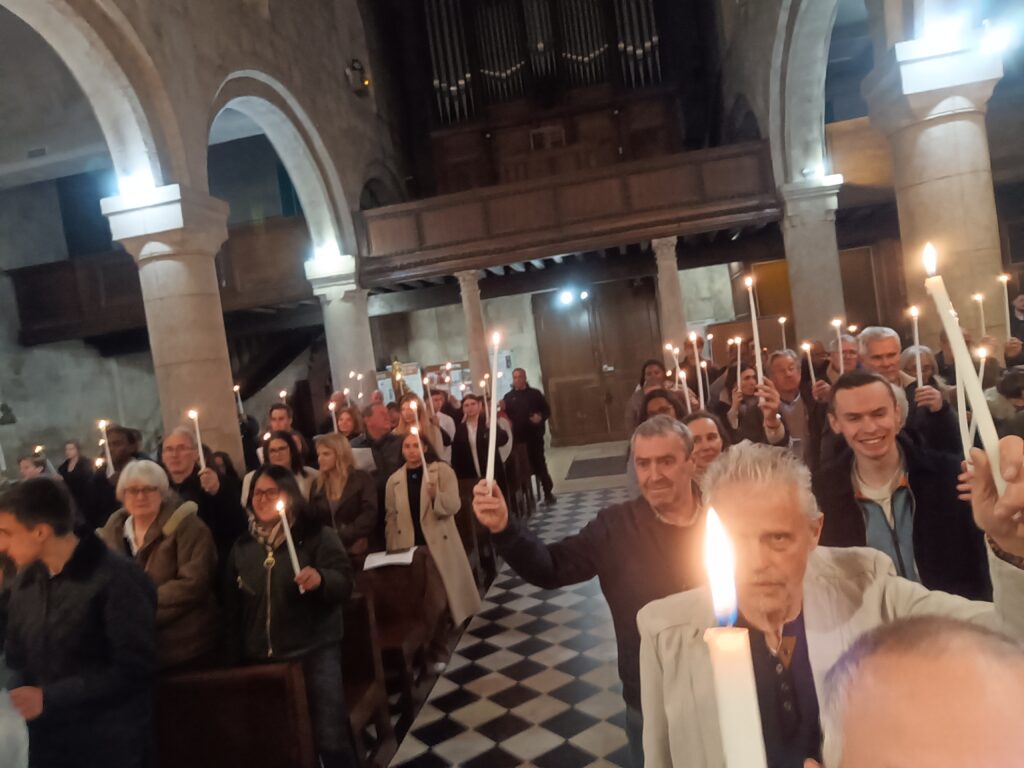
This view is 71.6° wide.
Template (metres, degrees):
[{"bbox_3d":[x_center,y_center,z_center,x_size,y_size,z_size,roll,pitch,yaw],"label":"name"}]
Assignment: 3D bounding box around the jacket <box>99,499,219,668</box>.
[{"bbox_3d":[-1.582,0.897,3.177,0.560,0.760,0.380,-8,1,8],"label":"jacket"}]

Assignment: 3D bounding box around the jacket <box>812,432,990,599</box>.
[{"bbox_3d":[1.067,0.474,1.930,0.580,0.720,0.360,-8,1,25],"label":"jacket"}]

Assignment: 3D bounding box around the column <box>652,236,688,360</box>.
[{"bbox_3d":[2.665,-0.596,11.508,0.440,3.540,0.440,-8,1,9],"label":"column"}]

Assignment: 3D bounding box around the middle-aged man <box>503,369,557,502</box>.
[{"bbox_3d":[0.309,0.678,9.423,0.580,1.792,0.400,-8,1,0],"label":"middle-aged man"}]

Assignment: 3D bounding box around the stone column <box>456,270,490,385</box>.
[{"bbox_3d":[-0.519,-0.154,12.040,0.440,3.540,0.440,-8,1,9],"label":"stone column"}]

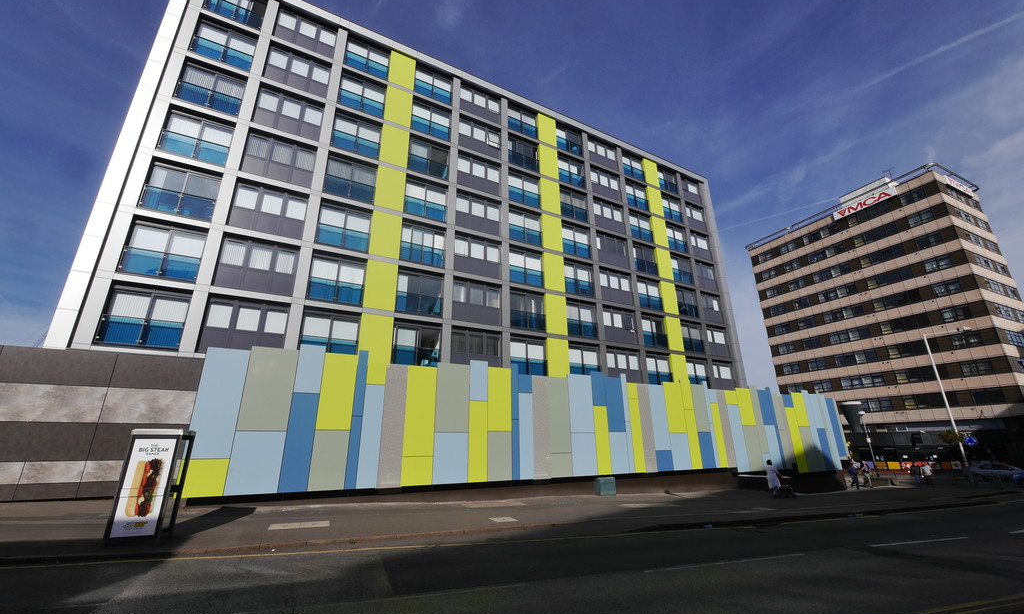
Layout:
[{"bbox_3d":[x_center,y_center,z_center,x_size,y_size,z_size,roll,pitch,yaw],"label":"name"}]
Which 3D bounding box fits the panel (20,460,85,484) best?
[{"bbox_3d":[-12.007,4.348,10.875,1.166,0.524,0.080,9,-21,-28],"label":"panel"}]

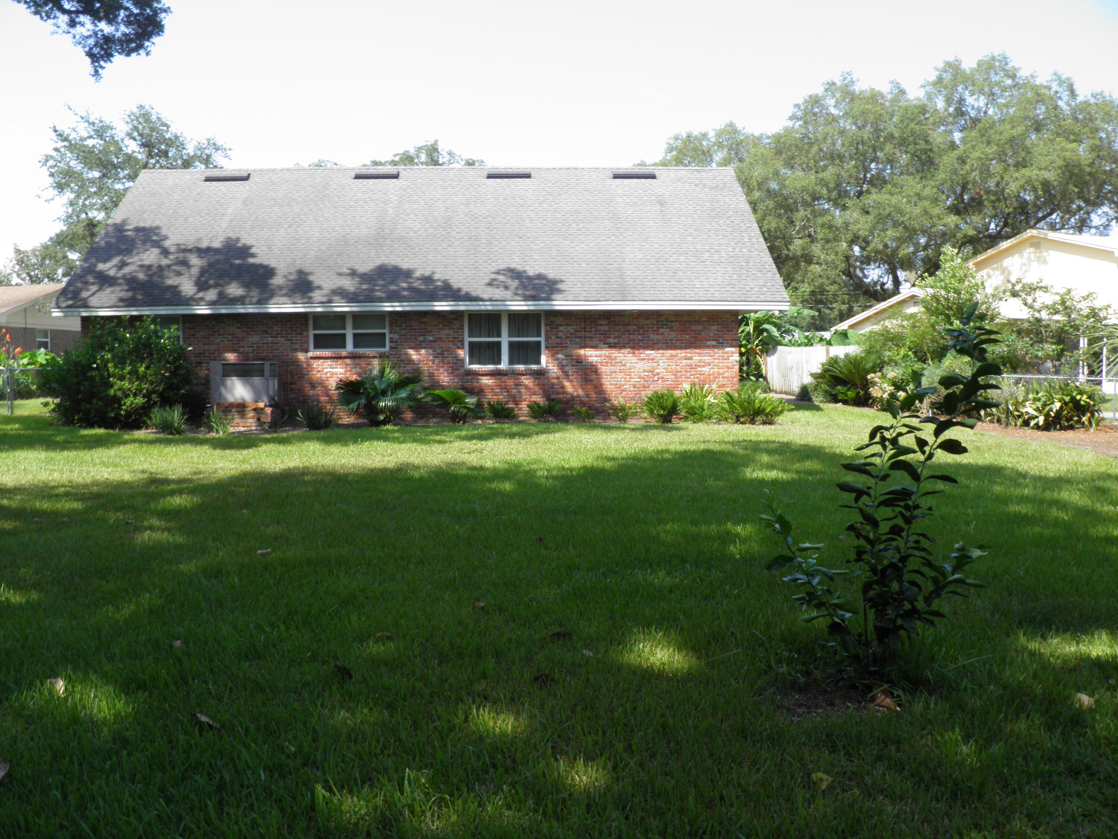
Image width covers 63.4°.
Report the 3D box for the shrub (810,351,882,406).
[{"bbox_3d":[8.622,-1.232,27.300,2.188,1.620,2.100,-1,4,0],"label":"shrub"}]

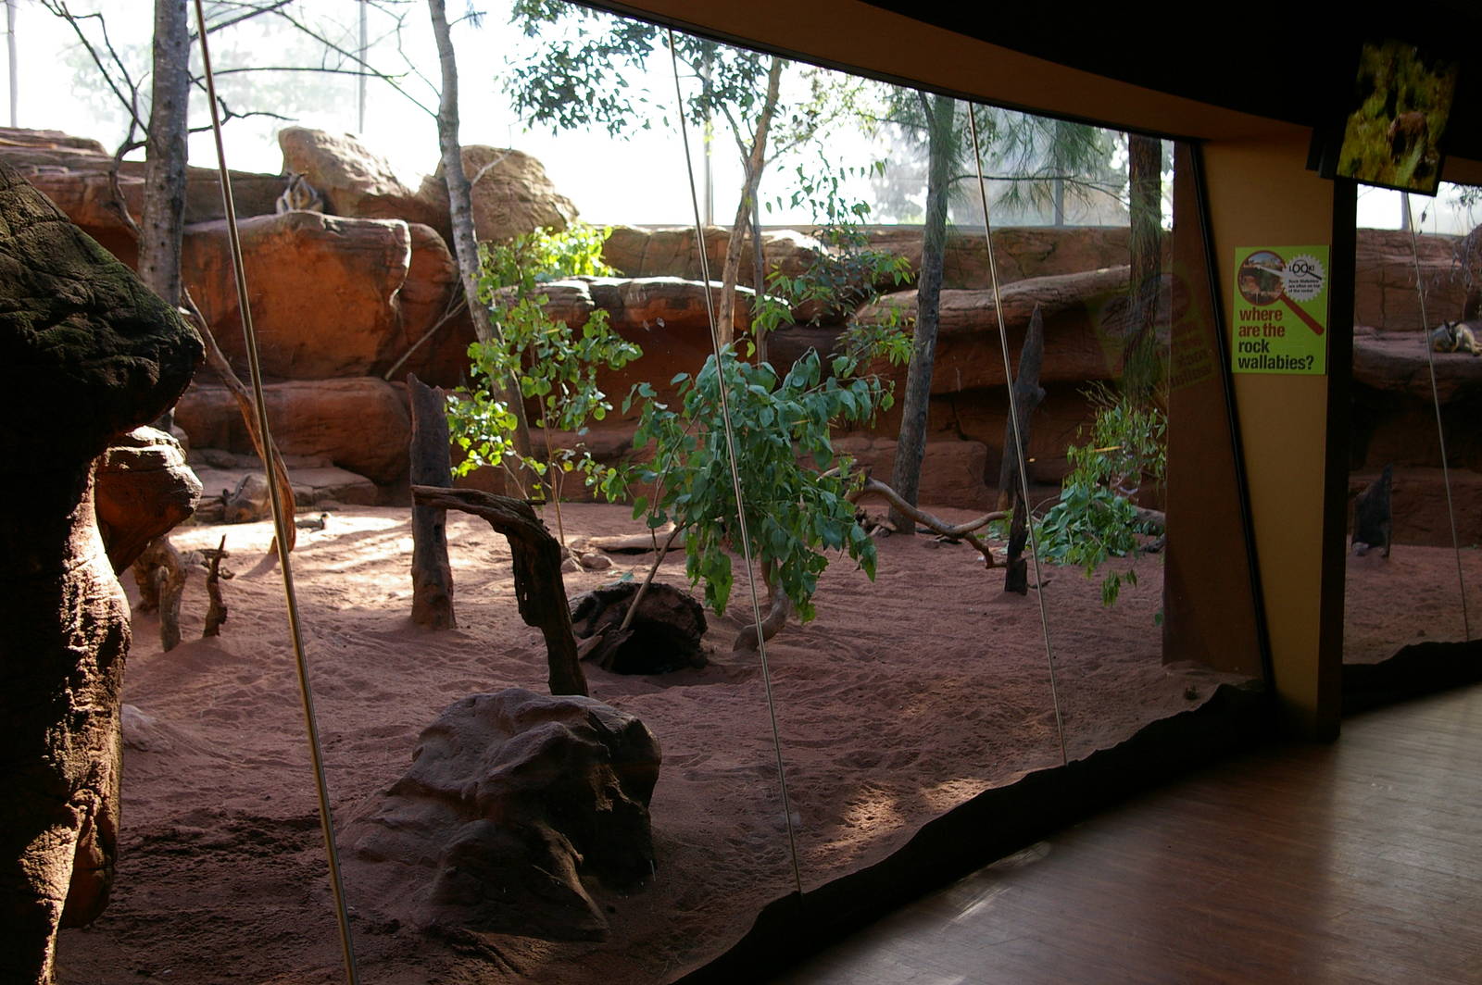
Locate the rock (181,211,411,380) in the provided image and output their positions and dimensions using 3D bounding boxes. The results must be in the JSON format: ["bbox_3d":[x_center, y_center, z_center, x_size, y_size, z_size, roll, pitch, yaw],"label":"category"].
[{"bbox_3d":[-4.172,-1.903,16.800,2.500,1.650,1.700,-1,5,-7],"label":"rock"}]

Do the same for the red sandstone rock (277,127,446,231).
[{"bbox_3d":[-3.787,-3.124,17.200,1.700,1.050,1.300,-1,5,-6],"label":"red sandstone rock"}]

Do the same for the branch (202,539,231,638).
[{"bbox_3d":[-2.733,0.492,9.000,0.150,0.530,0.120,-1,5,-9],"label":"branch"}]

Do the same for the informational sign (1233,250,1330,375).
[{"bbox_3d":[2.452,-0.828,7.850,0.413,0.582,0.012,2,5,26],"label":"informational sign"}]

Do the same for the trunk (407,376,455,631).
[{"bbox_3d":[-1.649,0.049,9.200,0.240,1.370,0.230,0,5,-5],"label":"trunk"}]

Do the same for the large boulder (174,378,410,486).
[{"bbox_3d":[-4.296,-0.586,16.500,2.300,1.020,1.400,-1,5,-7],"label":"large boulder"}]

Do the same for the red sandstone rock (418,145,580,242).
[{"bbox_3d":[-2.443,-2.997,17.400,1.580,1.000,1.300,0,5,-4],"label":"red sandstone rock"}]

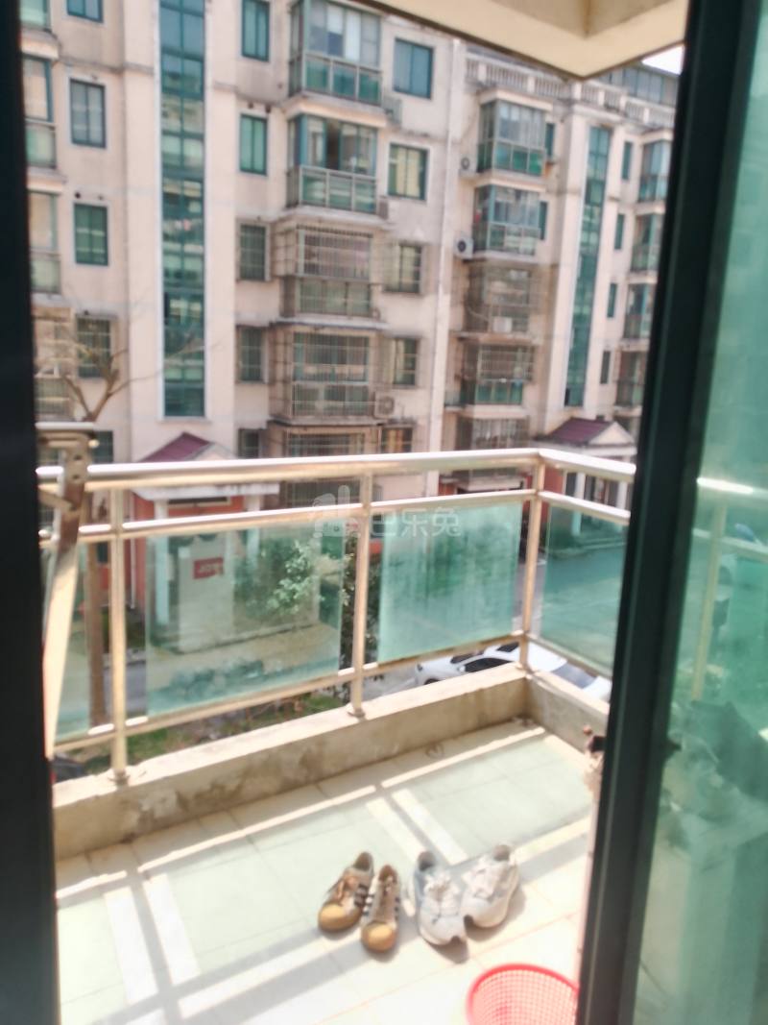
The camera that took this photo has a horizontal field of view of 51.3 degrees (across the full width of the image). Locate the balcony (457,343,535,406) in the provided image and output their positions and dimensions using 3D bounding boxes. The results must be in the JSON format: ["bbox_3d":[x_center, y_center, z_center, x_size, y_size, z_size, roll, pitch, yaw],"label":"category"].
[{"bbox_3d":[4.576,-5.626,32.629,2.650,2.400,1.200,-4,13,-30],"label":"balcony"}]

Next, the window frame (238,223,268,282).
[{"bbox_3d":[-3.755,-7.466,22.889,0.795,1.545,0.150,-4,13,-30],"label":"window frame"}]

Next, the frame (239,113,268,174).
[{"bbox_3d":[-3.649,-10.254,22.294,0.832,1.493,0.120,-4,13,-29],"label":"frame"}]

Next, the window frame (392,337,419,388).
[{"bbox_3d":[0.705,-4.912,26.084,0.847,1.571,0.150,-4,13,-30],"label":"window frame"}]

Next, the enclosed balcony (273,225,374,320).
[{"bbox_3d":[-1.686,-6.947,23.279,2.570,2.380,1.500,-4,13,-29],"label":"enclosed balcony"}]

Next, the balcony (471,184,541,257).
[{"bbox_3d":[4.777,-11.299,31.436,2.380,2.400,1.150,-4,13,-30],"label":"balcony"}]

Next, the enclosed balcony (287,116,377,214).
[{"bbox_3d":[-1.504,-9.786,22.819,2.380,2.300,1.060,-4,13,-30],"label":"enclosed balcony"}]

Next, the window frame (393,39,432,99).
[{"bbox_3d":[0.868,-13.372,24.121,1.391,1.464,0.120,-4,13,-29],"label":"window frame"}]

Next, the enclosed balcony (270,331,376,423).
[{"bbox_3d":[-1.857,-4.128,24.155,2.650,2.550,1.500,-4,13,-30],"label":"enclosed balcony"}]

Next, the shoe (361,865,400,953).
[{"bbox_3d":[0.000,0.990,2.033,0.093,0.100,0.255,3,11,4],"label":"shoe"}]

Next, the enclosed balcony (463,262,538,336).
[{"bbox_3d":[4.599,-8.330,31.354,2.600,2.450,1.150,-4,13,-29],"label":"enclosed balcony"}]

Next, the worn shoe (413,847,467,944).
[{"bbox_3d":[0.132,0.982,2.068,0.110,0.115,0.280,1,11,-7],"label":"worn shoe"}]

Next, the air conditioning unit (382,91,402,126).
[{"bbox_3d":[0.110,-11.853,23.673,0.770,0.660,0.320,-4,13,-29],"label":"air conditioning unit"}]

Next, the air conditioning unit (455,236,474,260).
[{"bbox_3d":[3.021,-9.993,30.275,0.770,0.620,0.320,-4,13,-29],"label":"air conditioning unit"}]

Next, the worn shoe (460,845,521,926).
[{"bbox_3d":[0.314,1.031,2.248,0.118,0.110,0.275,8,13,22],"label":"worn shoe"}]

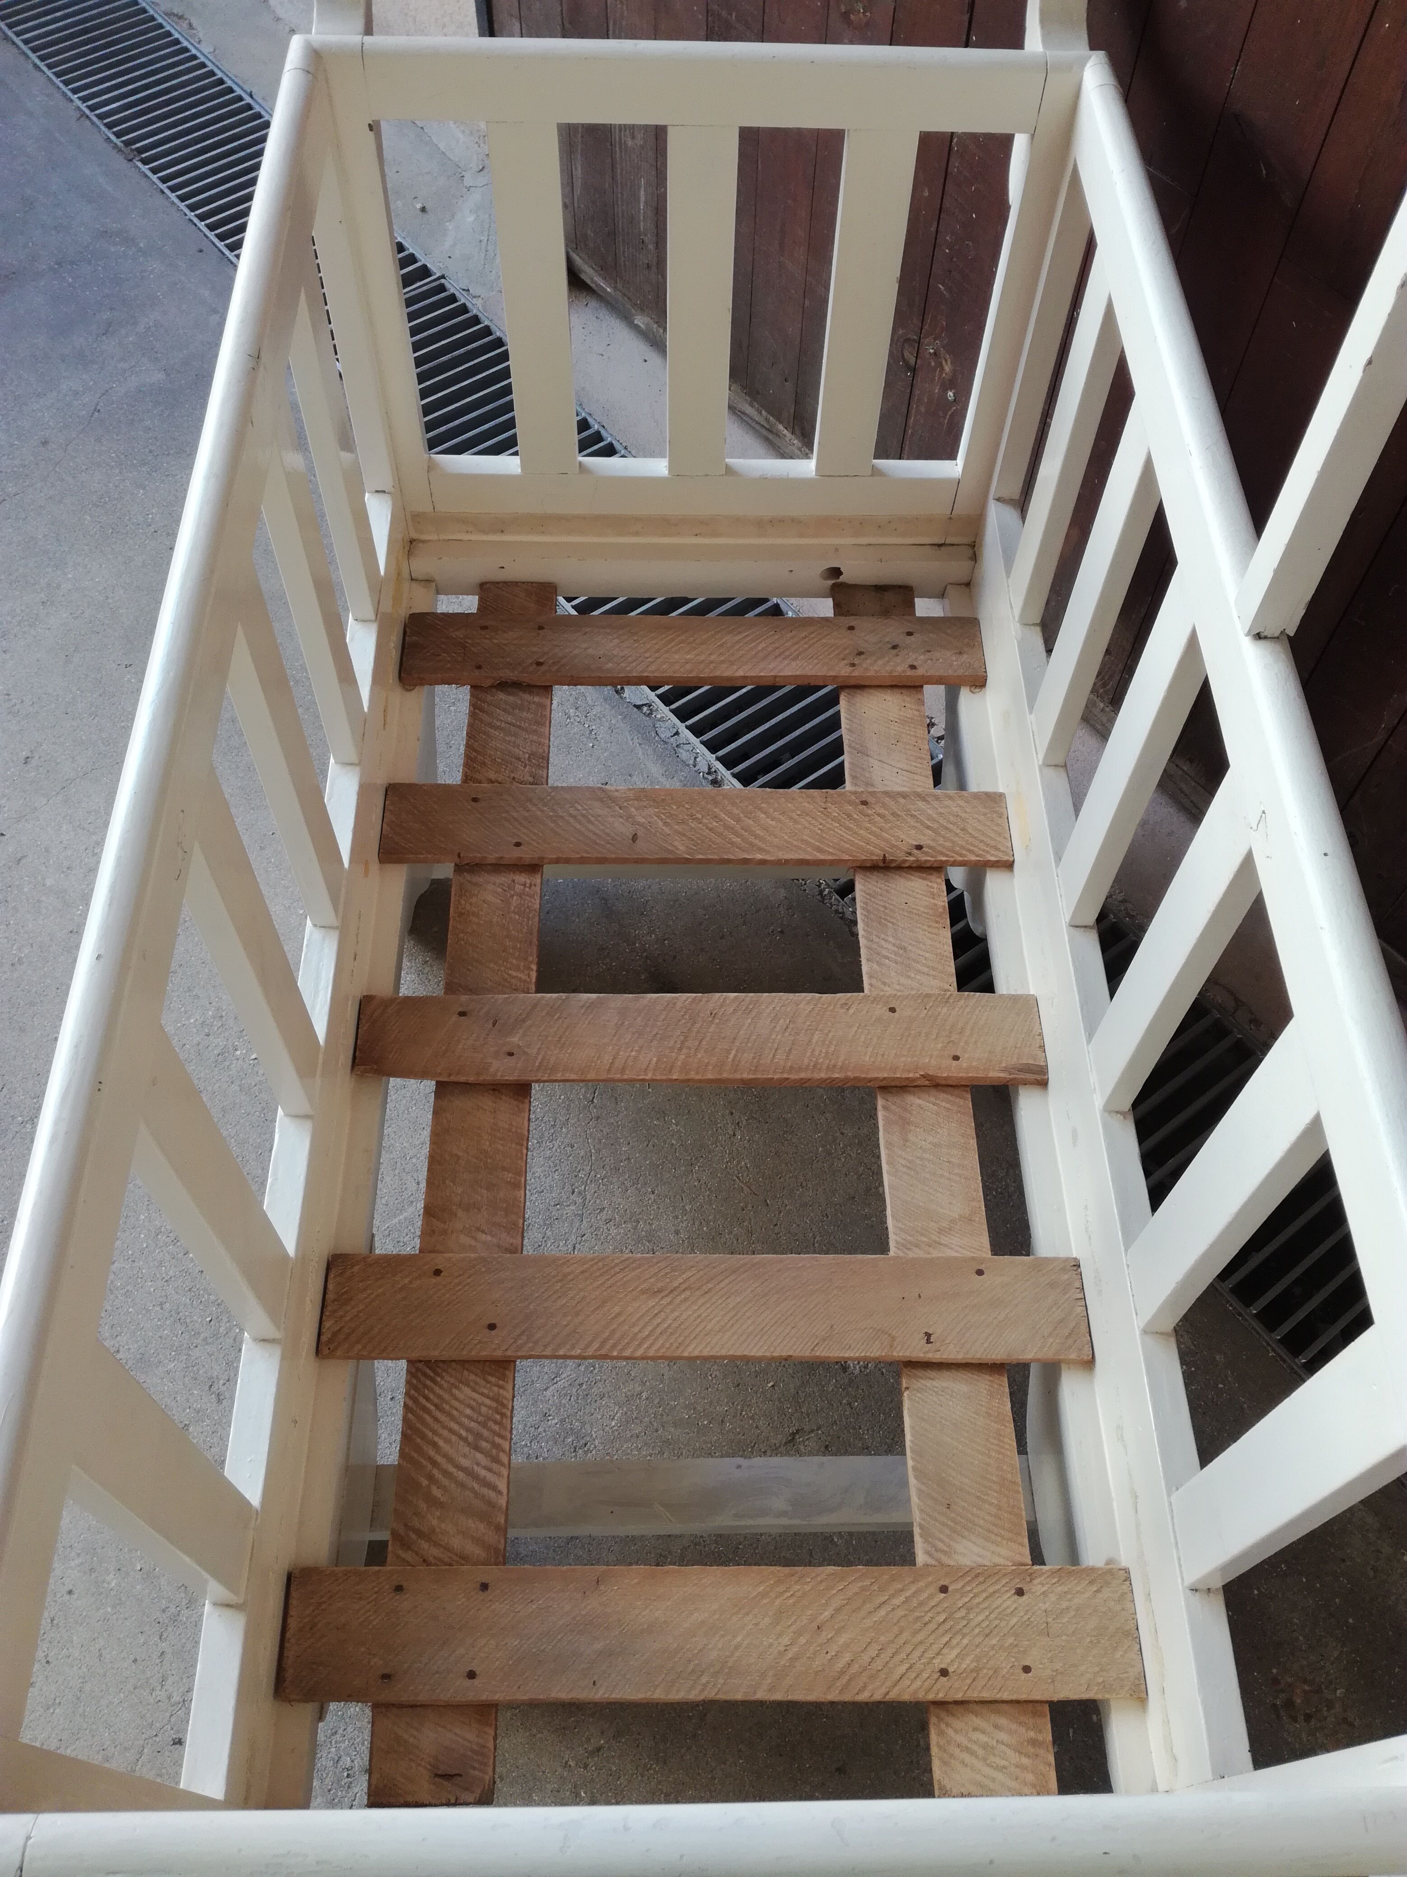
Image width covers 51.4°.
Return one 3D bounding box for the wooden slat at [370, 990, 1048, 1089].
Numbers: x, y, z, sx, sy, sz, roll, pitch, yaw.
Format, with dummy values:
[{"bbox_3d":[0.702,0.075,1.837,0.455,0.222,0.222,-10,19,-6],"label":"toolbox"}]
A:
[{"bbox_3d":[-0.002,0.088,1.284,0.599,0.011,0.080,0,58,-1],"label":"wooden slat"}]

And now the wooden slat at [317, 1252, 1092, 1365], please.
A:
[{"bbox_3d":[0.003,0.292,1.156,0.601,0.011,0.081,0,58,-1],"label":"wooden slat"}]

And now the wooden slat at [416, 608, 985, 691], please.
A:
[{"bbox_3d":[-0.009,-0.301,1.530,0.601,0.013,0.084,0,58,-1],"label":"wooden slat"}]

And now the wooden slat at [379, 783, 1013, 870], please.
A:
[{"bbox_3d":[-0.005,-0.107,1.407,0.600,0.012,0.082,0,58,-1],"label":"wooden slat"}]

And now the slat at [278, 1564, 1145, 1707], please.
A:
[{"bbox_3d":[0.007,0.490,1.032,0.600,0.011,0.085,0,58,-1],"label":"slat"}]

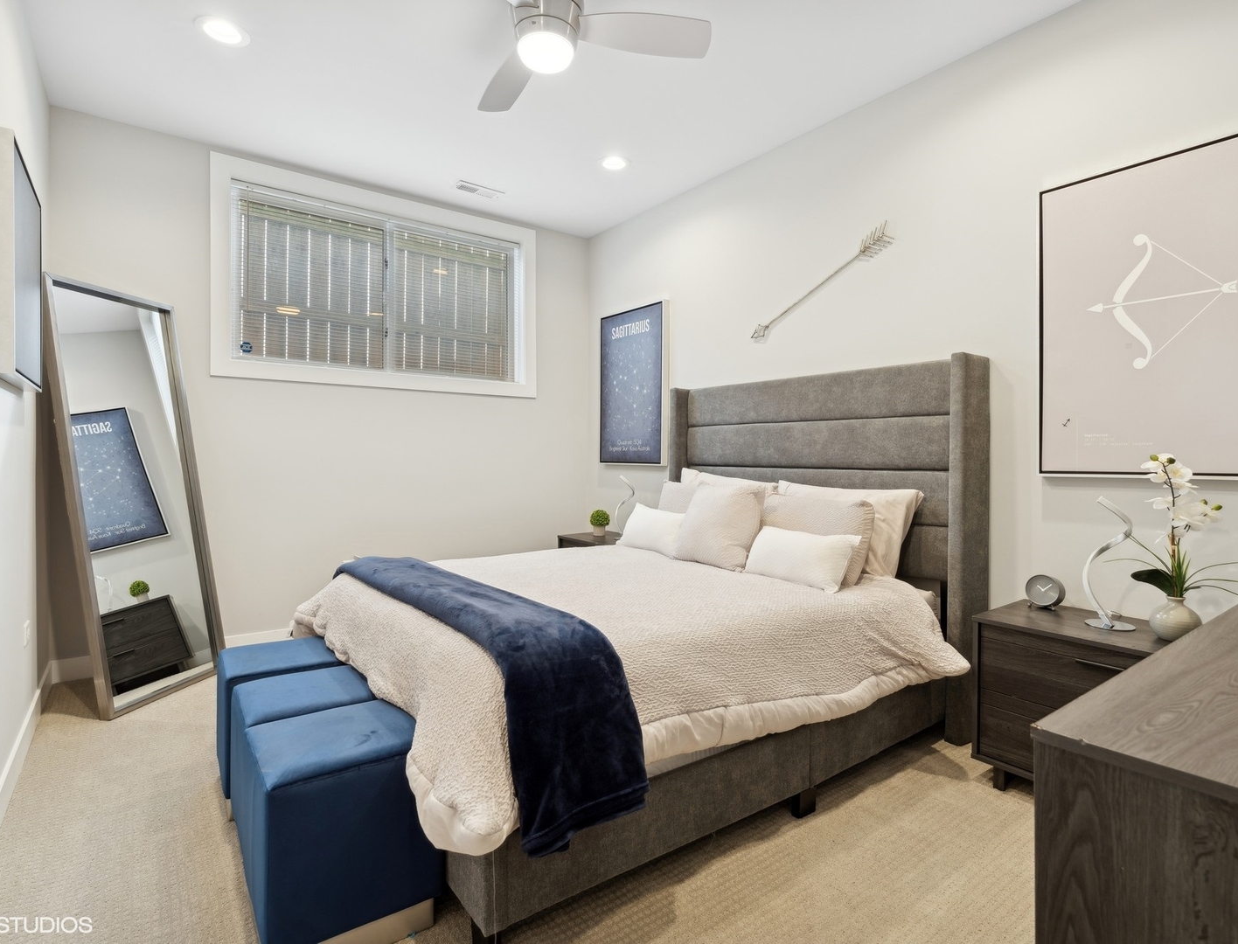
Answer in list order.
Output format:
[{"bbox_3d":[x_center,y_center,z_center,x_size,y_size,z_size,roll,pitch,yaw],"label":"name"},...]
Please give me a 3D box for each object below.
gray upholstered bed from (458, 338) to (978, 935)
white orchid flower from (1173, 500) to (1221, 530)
[{"bbox_3d":[0.104,0.283,2.548,2.145,1.487,1.696,0,1,-36],"label":"gray upholstered bed"},{"bbox_3d":[1.699,0.125,1.851,0.100,0.095,0.140,-1,1,-43],"label":"white orchid flower"}]

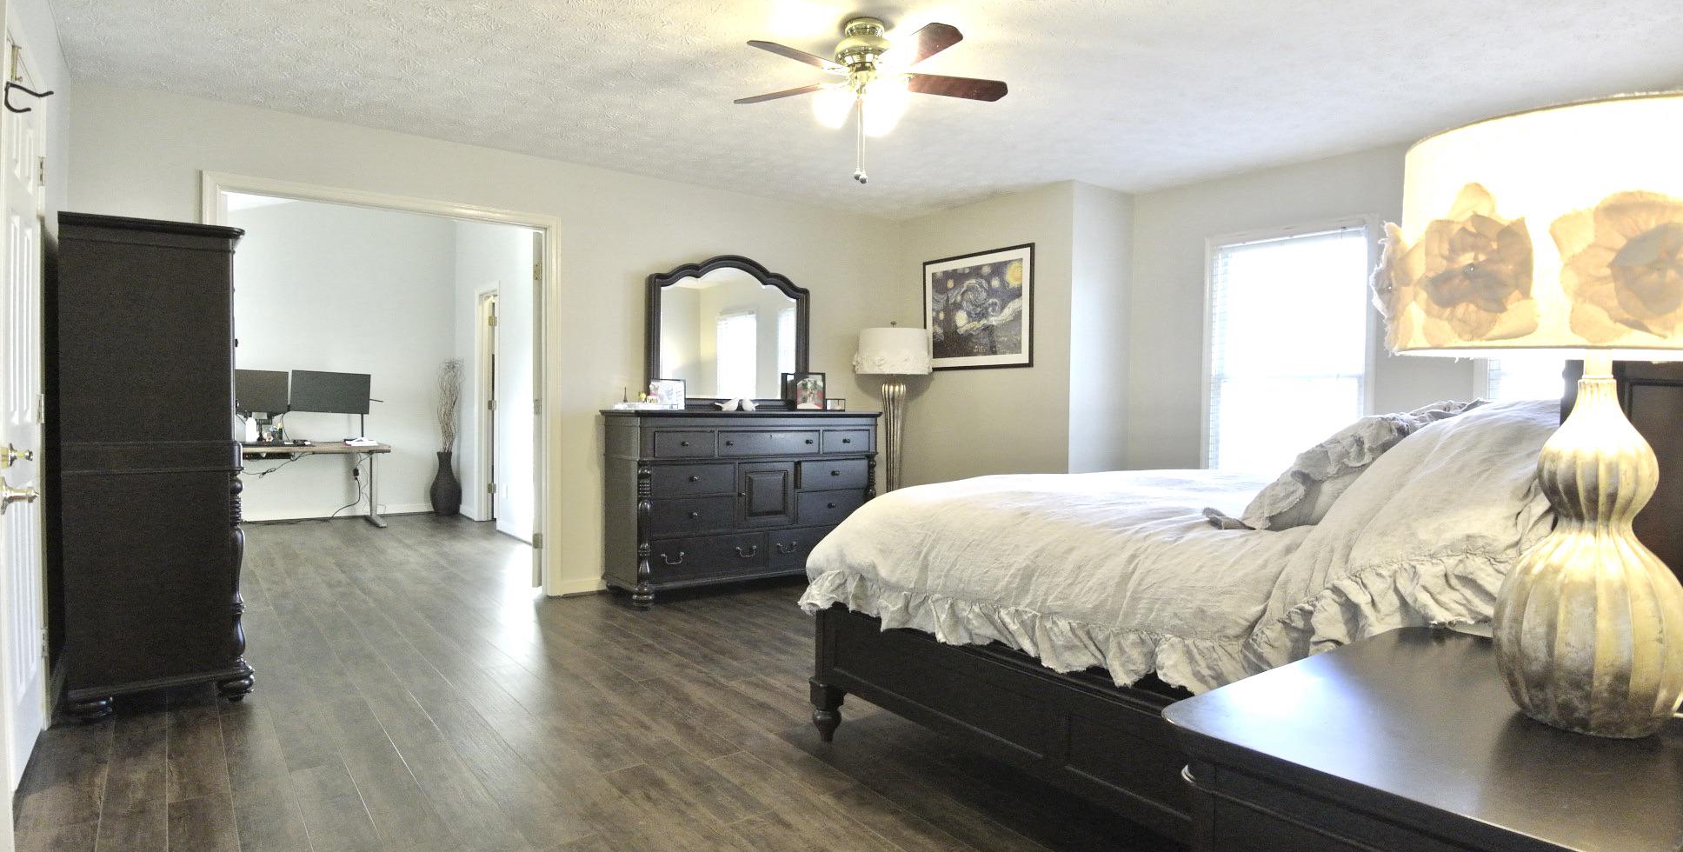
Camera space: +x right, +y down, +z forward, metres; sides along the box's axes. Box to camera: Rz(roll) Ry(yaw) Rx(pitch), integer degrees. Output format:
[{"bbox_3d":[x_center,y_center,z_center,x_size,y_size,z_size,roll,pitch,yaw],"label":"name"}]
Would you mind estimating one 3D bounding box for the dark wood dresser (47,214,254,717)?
[{"bbox_3d":[-2.639,0.139,3.287,0.500,1.700,0.980,-1,2,-37],"label":"dark wood dresser"}]

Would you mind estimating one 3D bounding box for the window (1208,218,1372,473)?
[{"bbox_3d":[2.443,-0.285,4.665,0.100,1.600,0.920,-1,2,-37],"label":"window"}]

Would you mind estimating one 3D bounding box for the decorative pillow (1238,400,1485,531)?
[{"bbox_3d":[1.346,0.108,2.158,0.600,0.160,0.450,-1,-43,-37],"label":"decorative pillow"}]

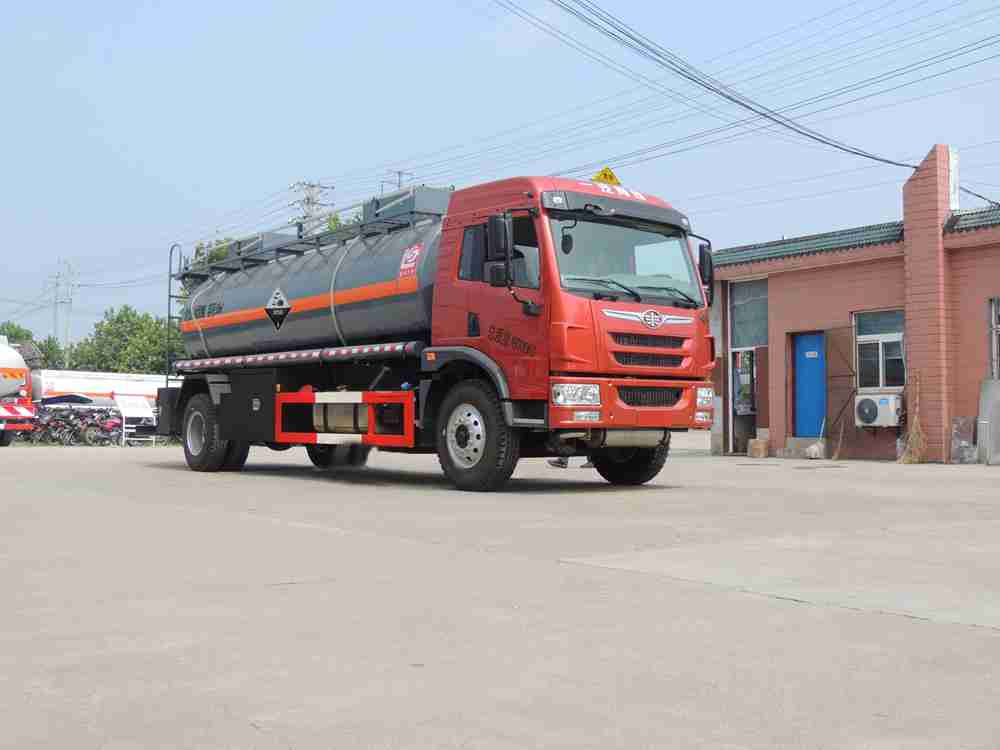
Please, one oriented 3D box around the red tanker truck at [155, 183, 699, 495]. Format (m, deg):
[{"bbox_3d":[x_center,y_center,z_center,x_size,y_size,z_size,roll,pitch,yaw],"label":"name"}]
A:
[{"bbox_3d":[-1.298,-0.404,13.899,2.586,3.252,8.706,2,-3,-38],"label":"red tanker truck"}]

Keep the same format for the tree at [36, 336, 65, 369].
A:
[{"bbox_3d":[-23.341,0.597,60.000,2.200,5.200,2.200,0,-2,0],"label":"tree"}]

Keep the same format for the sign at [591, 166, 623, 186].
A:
[{"bbox_3d":[1.009,-1.888,11.034,0.370,0.180,0.080,2,-3,-38],"label":"sign"}]

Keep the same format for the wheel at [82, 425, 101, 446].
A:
[{"bbox_3d":[-11.666,1.728,33.000,0.620,0.630,0.120,2,-3,-30],"label":"wheel"}]

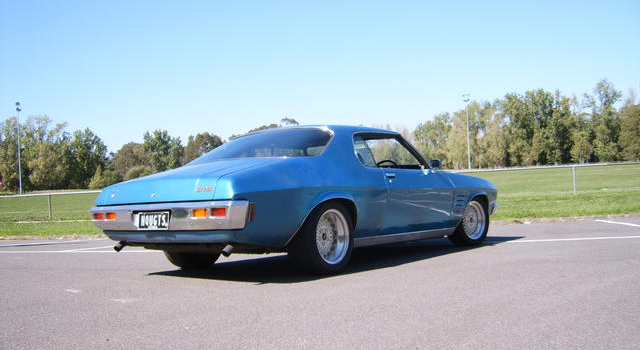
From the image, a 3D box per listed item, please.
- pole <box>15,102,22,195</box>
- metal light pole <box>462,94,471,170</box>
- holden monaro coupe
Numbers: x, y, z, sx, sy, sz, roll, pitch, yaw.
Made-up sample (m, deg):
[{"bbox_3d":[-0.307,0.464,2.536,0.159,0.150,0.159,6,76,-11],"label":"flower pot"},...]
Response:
[{"bbox_3d":[-44.536,-3.931,96.000,0.800,13.840,0.600,-1,-2,-20],"label":"pole"},{"bbox_3d":[26.814,-7.775,117.000,0.850,13.830,0.600,-3,-2,18],"label":"metal light pole"},{"bbox_3d":[0.152,0.187,6.770,1.870,1.350,4.750,-3,-2,36],"label":"holden monaro coupe"}]

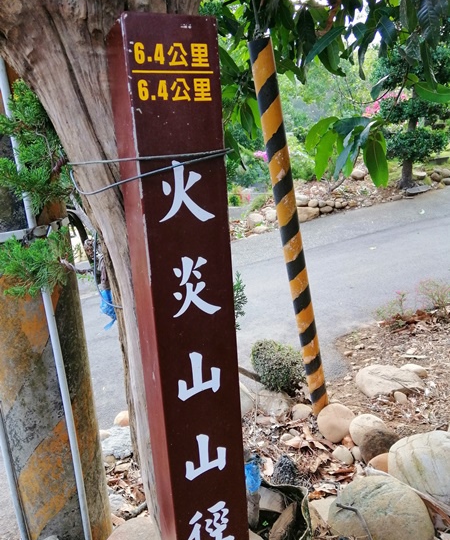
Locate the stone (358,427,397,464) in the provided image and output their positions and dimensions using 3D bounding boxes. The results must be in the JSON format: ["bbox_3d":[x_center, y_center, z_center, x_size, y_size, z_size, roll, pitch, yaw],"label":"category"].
[{"bbox_3d":[0.718,0.816,2.102,0.180,0.145,0.160,0,13,19],"label":"stone"}]

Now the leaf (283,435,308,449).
[{"bbox_3d":[0.352,0.870,2.280,0.125,0.030,0.075,-2,15,8],"label":"leaf"}]

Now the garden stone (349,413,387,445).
[{"bbox_3d":[0.702,0.790,2.227,0.185,0.145,0.170,0,13,17],"label":"garden stone"}]

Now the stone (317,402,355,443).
[{"bbox_3d":[0.574,0.791,2.330,0.195,0.185,0.175,0,15,14],"label":"stone"}]

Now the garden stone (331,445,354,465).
[{"bbox_3d":[0.552,0.860,2.101,0.100,0.075,0.090,-1,12,14],"label":"garden stone"}]

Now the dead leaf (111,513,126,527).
[{"bbox_3d":[-0.432,1.015,1.830,0.075,0.020,0.055,-8,15,-17],"label":"dead leaf"}]

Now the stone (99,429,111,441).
[{"bbox_3d":[-0.655,0.878,2.392,0.110,0.080,0.100,-8,13,-18],"label":"stone"}]

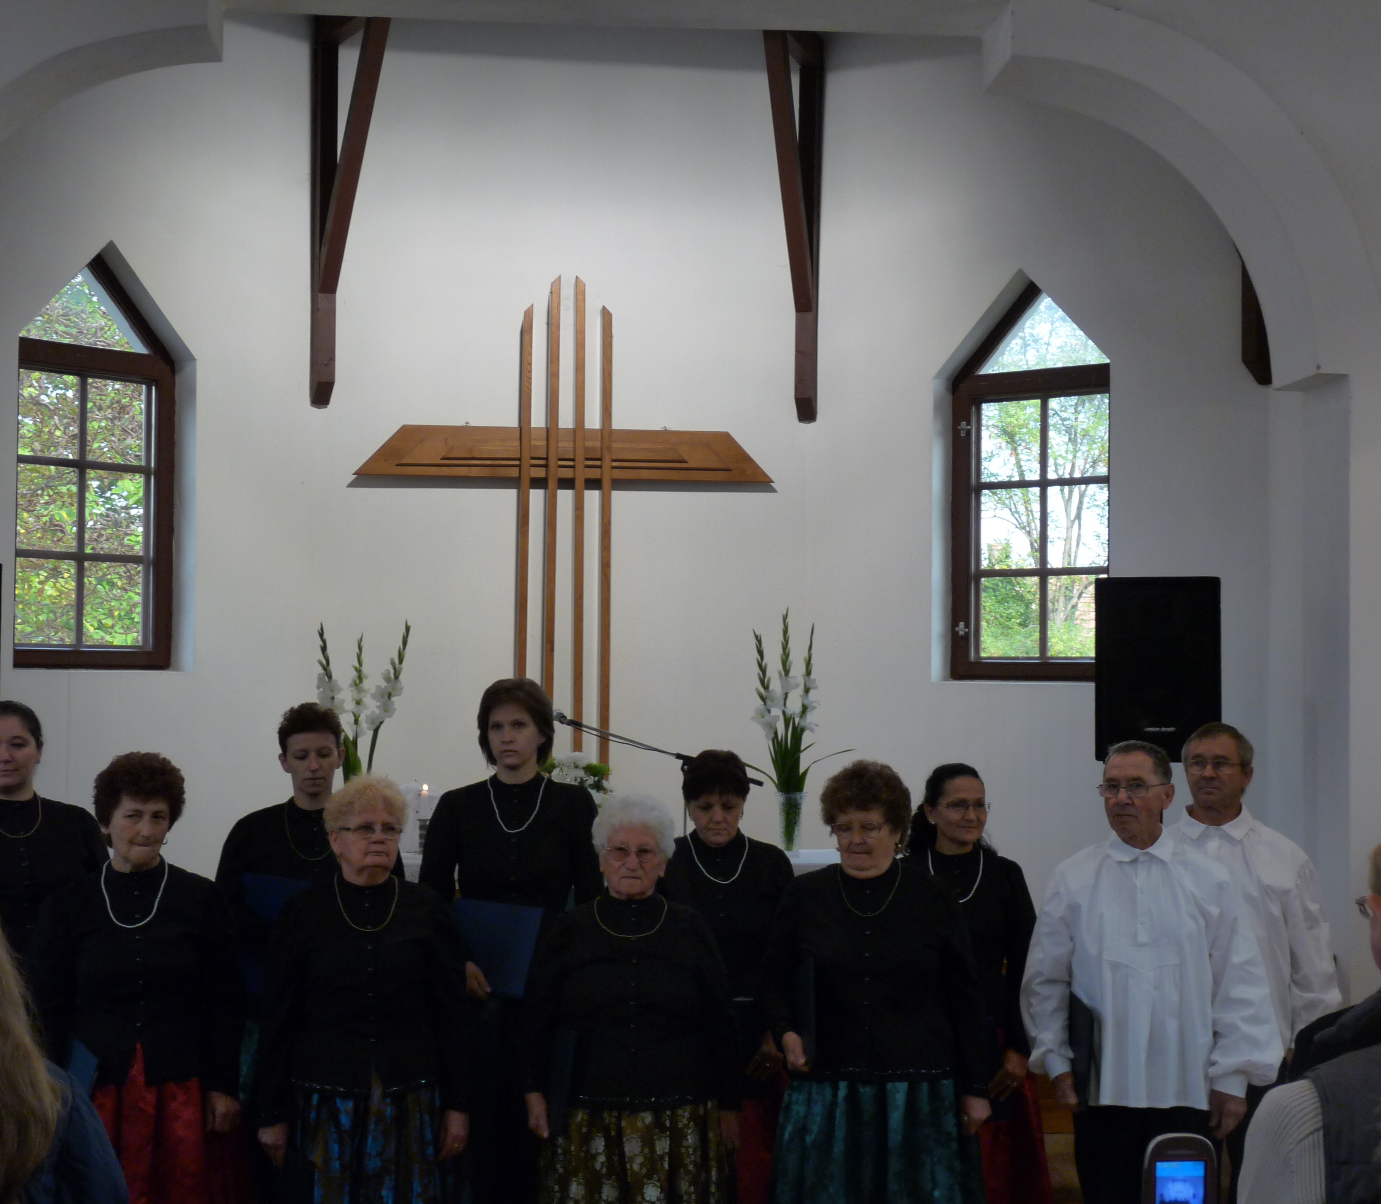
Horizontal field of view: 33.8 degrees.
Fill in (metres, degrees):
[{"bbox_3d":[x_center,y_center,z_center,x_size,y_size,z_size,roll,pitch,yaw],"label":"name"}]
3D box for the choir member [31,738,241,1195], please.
[{"bbox_3d":[-1.280,1.141,5.228,0.500,1.590,0.330,1,-2,-14],"label":"choir member"}]

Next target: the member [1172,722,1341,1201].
[{"bbox_3d":[1.409,1.147,5.977,0.570,1.662,0.330,0,-2,18],"label":"member"}]

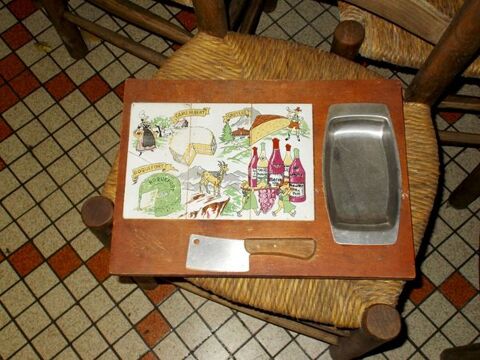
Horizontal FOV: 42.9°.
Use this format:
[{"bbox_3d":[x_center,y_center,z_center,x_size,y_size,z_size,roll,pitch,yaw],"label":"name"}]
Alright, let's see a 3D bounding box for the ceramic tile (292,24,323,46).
[{"bbox_3d":[0.147,-0.302,1.317,0.049,0.009,0.049,-39,75,-11],"label":"ceramic tile"}]

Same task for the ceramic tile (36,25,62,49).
[{"bbox_3d":[-0.430,-0.319,1.398,0.051,0.008,0.051,-39,74,-11],"label":"ceramic tile"}]

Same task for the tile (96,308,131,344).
[{"bbox_3d":[-0.273,0.315,1.322,0.057,0.008,0.057,-39,75,-11],"label":"tile"}]

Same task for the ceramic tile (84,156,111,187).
[{"bbox_3d":[-0.331,-0.017,1.437,0.057,0.008,0.057,-39,75,-11],"label":"ceramic tile"}]

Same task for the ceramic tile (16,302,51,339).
[{"bbox_3d":[-0.388,0.266,1.161,0.049,0.008,0.049,-39,75,-11],"label":"ceramic tile"}]

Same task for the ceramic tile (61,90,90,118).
[{"bbox_3d":[-0.354,-0.163,1.307,0.049,0.008,0.049,-39,75,-11],"label":"ceramic tile"}]

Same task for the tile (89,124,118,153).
[{"bbox_3d":[-0.284,-0.086,1.279,0.049,0.008,0.049,-39,75,-11],"label":"tile"}]

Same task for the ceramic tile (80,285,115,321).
[{"bbox_3d":[-0.280,0.244,1.199,0.051,0.008,0.051,-39,74,-11],"label":"ceramic tile"}]

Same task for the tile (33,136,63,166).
[{"bbox_3d":[-0.400,-0.058,1.272,0.049,0.008,0.049,-39,75,-11],"label":"tile"}]

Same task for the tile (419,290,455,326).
[{"bbox_3d":[0.382,0.249,1.181,0.051,0.008,0.051,-39,74,-11],"label":"tile"}]

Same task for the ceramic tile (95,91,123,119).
[{"bbox_3d":[-0.279,-0.158,1.304,0.049,0.008,0.049,-39,75,-11],"label":"ceramic tile"}]

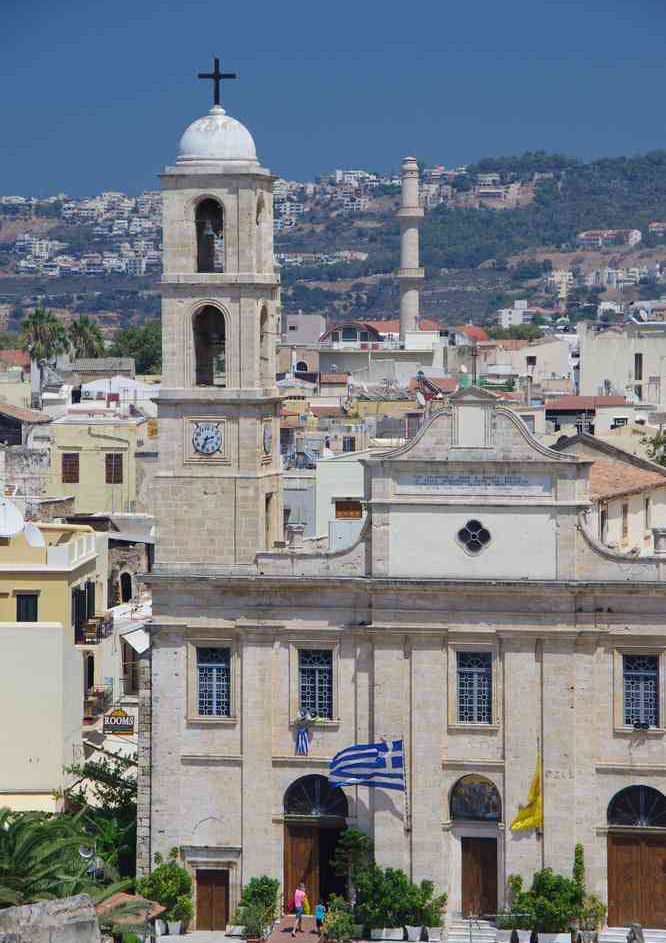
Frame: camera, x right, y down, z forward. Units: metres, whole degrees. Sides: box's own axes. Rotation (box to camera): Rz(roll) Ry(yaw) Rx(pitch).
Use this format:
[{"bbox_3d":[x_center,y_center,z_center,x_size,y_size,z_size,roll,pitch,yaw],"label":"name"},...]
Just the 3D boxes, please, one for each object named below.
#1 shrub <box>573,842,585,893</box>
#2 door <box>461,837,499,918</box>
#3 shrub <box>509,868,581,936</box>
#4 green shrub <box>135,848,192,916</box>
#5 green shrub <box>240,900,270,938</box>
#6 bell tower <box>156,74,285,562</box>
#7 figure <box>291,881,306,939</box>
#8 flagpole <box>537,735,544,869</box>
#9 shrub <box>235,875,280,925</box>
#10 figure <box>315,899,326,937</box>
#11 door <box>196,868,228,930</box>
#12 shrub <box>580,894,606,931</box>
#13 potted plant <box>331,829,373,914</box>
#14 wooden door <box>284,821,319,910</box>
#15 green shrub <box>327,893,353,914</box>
[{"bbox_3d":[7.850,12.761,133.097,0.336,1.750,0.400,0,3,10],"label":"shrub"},{"bbox_3d":[4.591,12.724,130.443,1.170,2.420,0.120,0,2,12],"label":"door"},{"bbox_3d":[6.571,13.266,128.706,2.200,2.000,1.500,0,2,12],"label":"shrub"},{"bbox_3d":[-5.350,12.973,131.375,1.750,2.050,1.500,0,2,12],"label":"green shrub"},{"bbox_3d":[-2.397,13.855,128.725,0.950,1.150,0.900,0,2,0],"label":"green shrub"},{"bbox_3d":[-3.740,-5.125,136.957,3.552,16.260,3.550,0,3,10],"label":"bell tower"},{"bbox_3d":[-1.106,14.070,133.417,0.520,1.670,0.550,0,3,10],"label":"figure"},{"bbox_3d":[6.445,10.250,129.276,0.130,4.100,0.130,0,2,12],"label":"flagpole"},{"bbox_3d":[-2.372,13.445,130.750,1.400,1.500,1.200,0,2,12],"label":"shrub"},{"bbox_3d":[-0.386,13.744,128.479,0.380,1.132,0.320,0,2,13],"label":"figure"},{"bbox_3d":[-3.821,13.592,131.975,1.051,1.953,0.100,0,2,13],"label":"door"},{"bbox_3d":[8.327,14.093,133.024,0.749,1.028,0.750,0,3,10],"label":"shrub"},{"bbox_3d":[0.577,12.731,129.878,1.250,3.100,1.200,0,2,12],"label":"potted plant"},{"bbox_3d":[-0.995,12.519,131.408,1.106,2.886,0.100,0,2,13],"label":"wooden door"},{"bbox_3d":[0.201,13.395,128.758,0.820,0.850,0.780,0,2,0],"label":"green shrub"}]

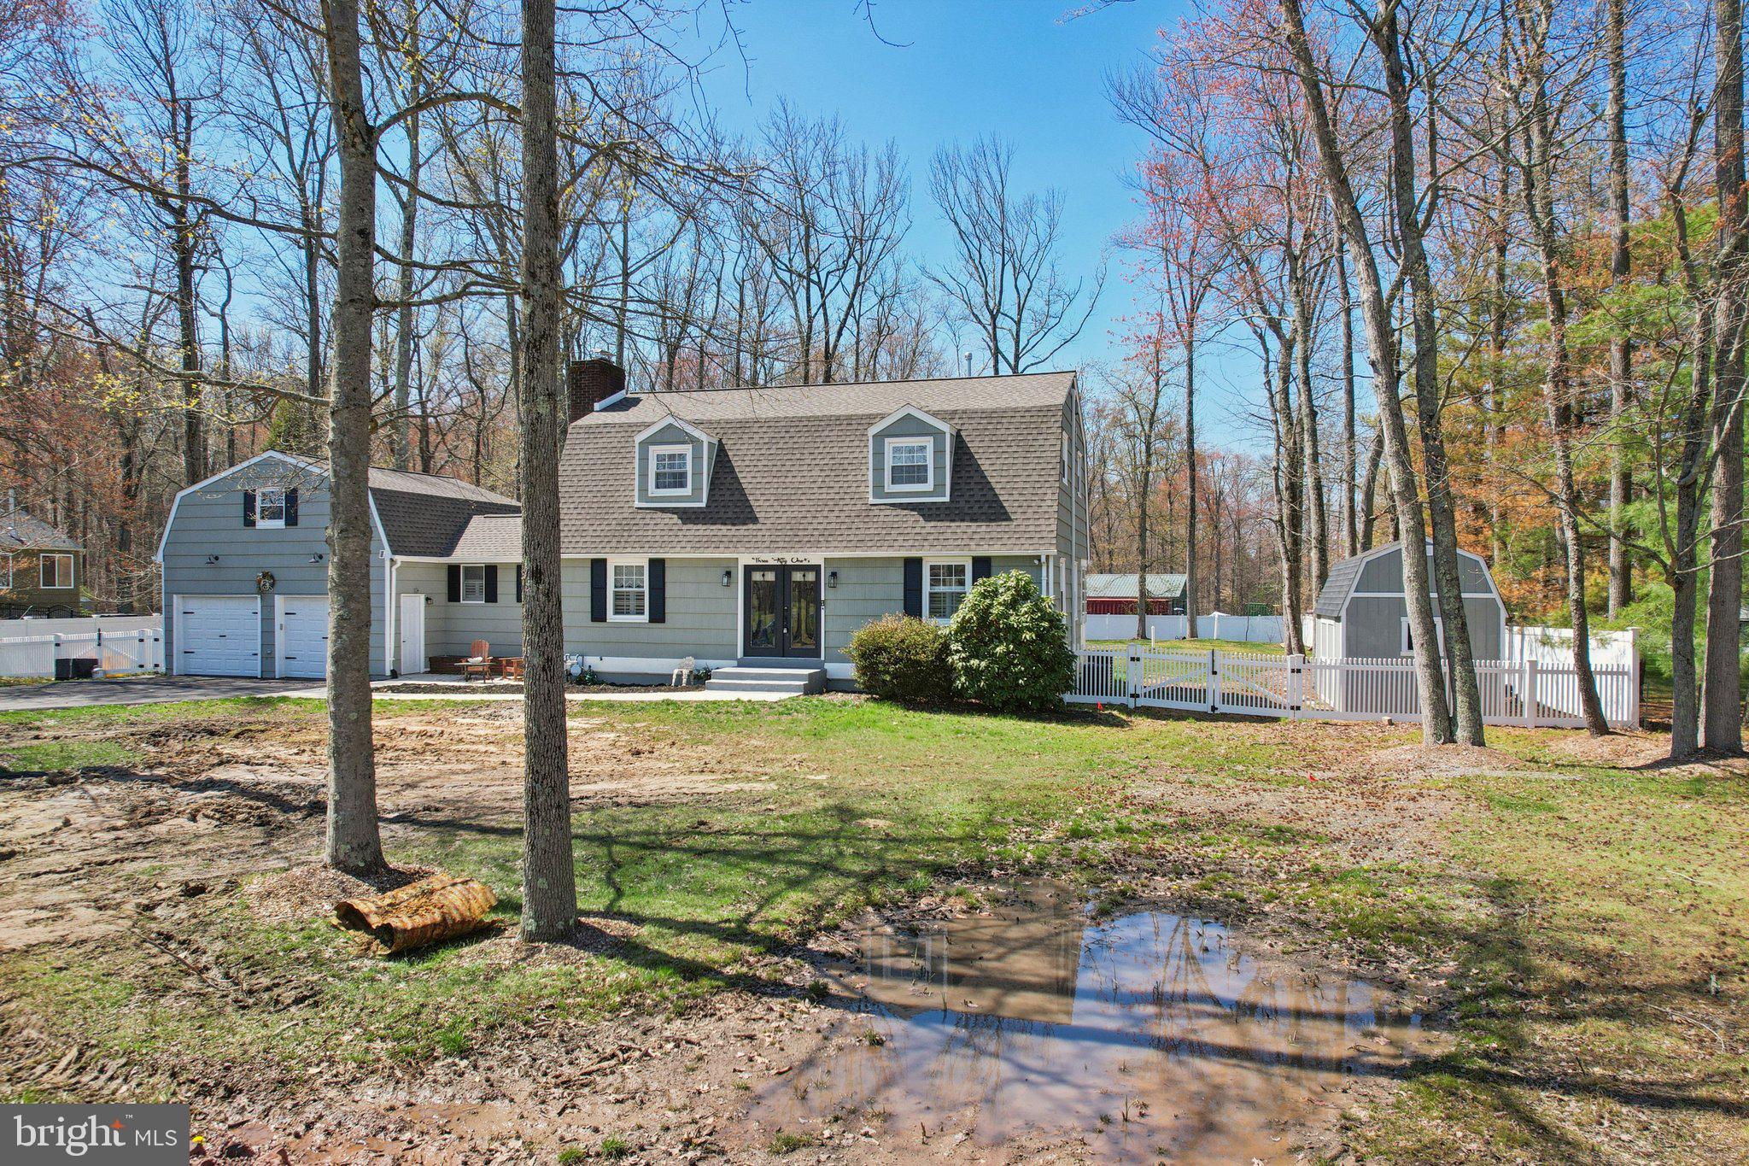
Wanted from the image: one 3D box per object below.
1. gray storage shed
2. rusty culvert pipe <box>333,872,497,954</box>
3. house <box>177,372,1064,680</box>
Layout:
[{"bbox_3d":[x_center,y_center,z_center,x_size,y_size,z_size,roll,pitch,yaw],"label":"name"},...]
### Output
[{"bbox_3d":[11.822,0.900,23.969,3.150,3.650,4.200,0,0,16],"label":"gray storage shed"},{"bbox_3d":[-3.660,2.585,8.500,0.780,0.310,0.980,0,0,28],"label":"rusty culvert pipe"},{"bbox_3d":[-7.274,-1.732,29.990,25.500,8.750,9.400,0,0,16],"label":"house"}]

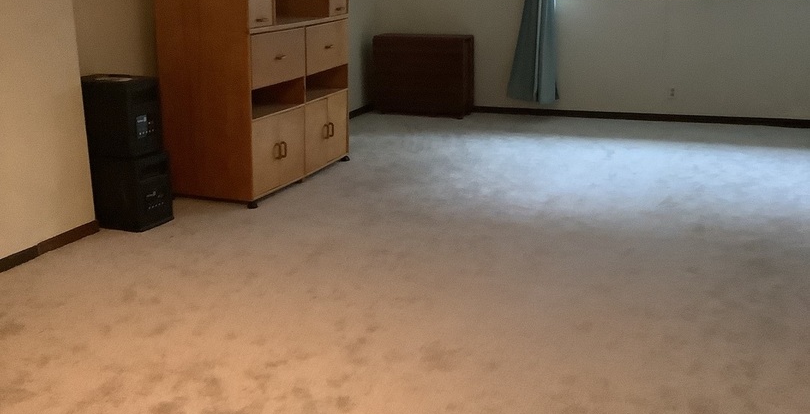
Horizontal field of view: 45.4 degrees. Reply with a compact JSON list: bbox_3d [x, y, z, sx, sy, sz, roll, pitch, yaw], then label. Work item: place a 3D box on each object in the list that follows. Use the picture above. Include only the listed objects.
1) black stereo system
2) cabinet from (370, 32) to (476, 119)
[{"bbox_3d":[-1.553,-0.299,5.259,0.425,0.792,0.281,4,15,21],"label":"black stereo system"},{"bbox_3d":[0.163,-1.200,8.821,0.849,0.712,0.301,4,15,21],"label":"cabinet"}]

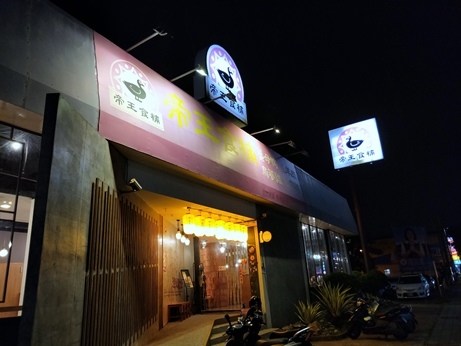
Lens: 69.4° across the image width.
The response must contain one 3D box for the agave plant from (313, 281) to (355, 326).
[{"bbox_3d":[3.340,4.239,10.843,1.300,1.360,1.300,-15,-22,30],"label":"agave plant"}]

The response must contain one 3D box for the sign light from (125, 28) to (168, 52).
[{"bbox_3d":[-1.824,-2.782,7.045,1.080,0.200,0.300,-15,-22,30],"label":"sign light"}]

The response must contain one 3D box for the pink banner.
[{"bbox_3d":[0.265,-0.526,10.378,0.100,2.405,10.223,-23,-26,27],"label":"pink banner"}]

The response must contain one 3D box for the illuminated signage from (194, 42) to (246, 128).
[{"bbox_3d":[-0.234,-2.878,10.595,0.320,2.270,2.250,-15,-22,30],"label":"illuminated signage"}]

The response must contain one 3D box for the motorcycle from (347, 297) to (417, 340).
[{"bbox_3d":[4.047,4.025,9.287,1.820,1.120,0.700,-14,-21,29],"label":"motorcycle"}]

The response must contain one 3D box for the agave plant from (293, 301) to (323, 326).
[{"bbox_3d":[2.455,4.452,10.707,0.880,0.780,0.880,-15,-22,30],"label":"agave plant"}]

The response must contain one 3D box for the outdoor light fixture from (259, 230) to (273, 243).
[{"bbox_3d":[1.169,2.119,11.024,0.420,0.360,0.330,-15,-22,30],"label":"outdoor light fixture"}]

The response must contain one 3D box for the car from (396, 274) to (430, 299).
[{"bbox_3d":[13.181,8.190,24.077,1.740,1.460,4.450,-15,-22,30],"label":"car"}]

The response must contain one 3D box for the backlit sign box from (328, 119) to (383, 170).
[{"bbox_3d":[6.303,-1.414,16.809,2.347,2.223,0.280,-14,-21,27],"label":"backlit sign box"}]

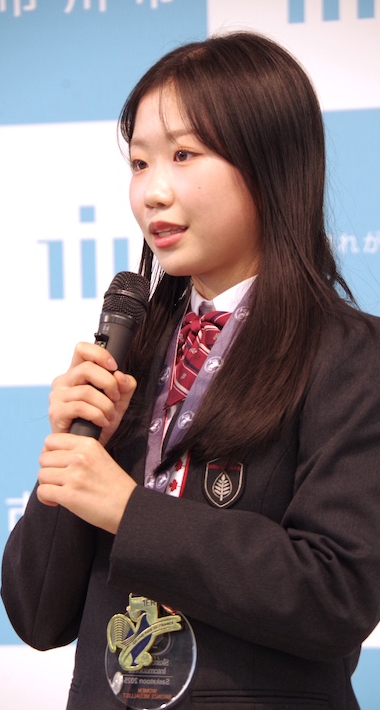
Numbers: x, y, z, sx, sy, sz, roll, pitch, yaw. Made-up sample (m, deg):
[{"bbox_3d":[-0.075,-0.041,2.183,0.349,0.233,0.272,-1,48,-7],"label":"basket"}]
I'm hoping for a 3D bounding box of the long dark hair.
[{"bbox_3d":[0.045,-0.103,3.850,0.230,0.425,0.230,-3,-2,43],"label":"long dark hair"}]

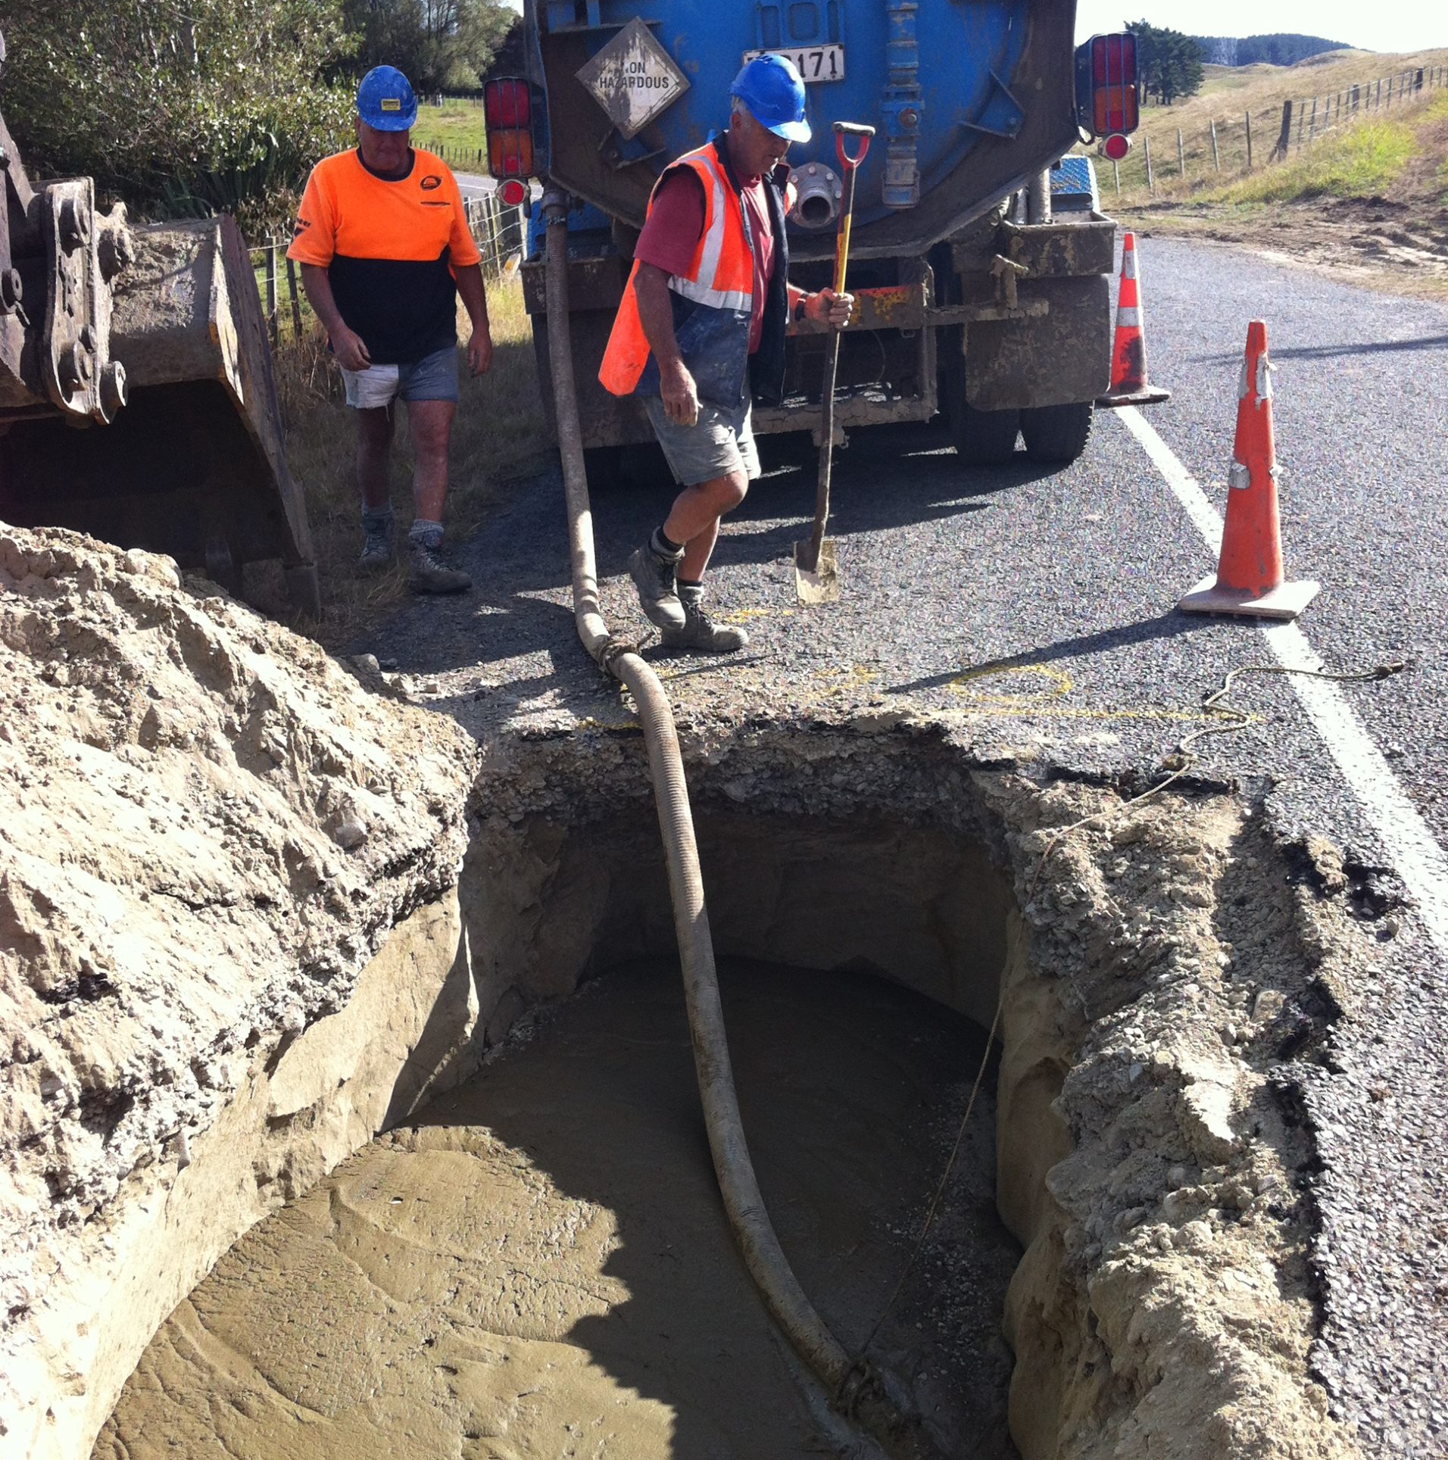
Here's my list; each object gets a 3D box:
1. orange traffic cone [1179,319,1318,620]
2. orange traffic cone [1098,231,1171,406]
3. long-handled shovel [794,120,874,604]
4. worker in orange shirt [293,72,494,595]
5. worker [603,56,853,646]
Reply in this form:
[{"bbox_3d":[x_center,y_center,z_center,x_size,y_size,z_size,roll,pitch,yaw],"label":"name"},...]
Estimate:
[{"bbox_3d":[1.667,-0.850,6.199,0.370,0.895,0.370,9,21,31],"label":"orange traffic cone"},{"bbox_3d":[2.102,-2.162,10.113,0.380,0.870,0.380,-6,19,-9],"label":"orange traffic cone"},{"bbox_3d":[0.338,-1.082,5.904,0.150,1.450,0.130,-3,19,-19],"label":"long-handled shovel"},{"bbox_3d":[-1.194,-1.433,7.033,0.680,1.810,0.550,-8,19,-14],"label":"worker in orange shirt"},{"bbox_3d":[0.029,-1.107,5.927,0.720,1.750,0.550,5,20,21],"label":"worker"}]

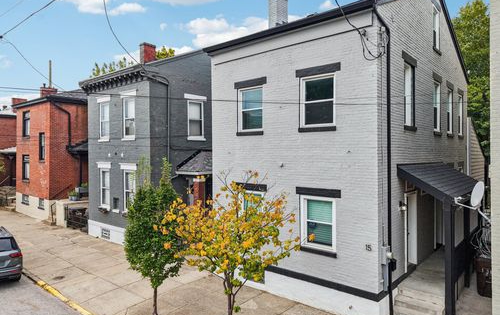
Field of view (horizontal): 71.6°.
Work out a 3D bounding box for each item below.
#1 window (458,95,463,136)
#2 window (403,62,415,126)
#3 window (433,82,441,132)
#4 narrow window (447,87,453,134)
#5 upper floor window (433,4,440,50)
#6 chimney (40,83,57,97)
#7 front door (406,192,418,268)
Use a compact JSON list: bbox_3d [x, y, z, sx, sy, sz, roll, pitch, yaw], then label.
[{"bbox_3d":[8.597,-1.726,14.227,0.120,1.606,0.977,0,1,41],"label":"window"},{"bbox_3d":[4.156,-1.629,9.079,0.120,1.650,0.900,0,1,41],"label":"window"},{"bbox_3d":[6.247,-1.687,11.673,0.099,1.626,0.988,0,1,41],"label":"window"},{"bbox_3d":[7.537,-1.724,13.169,0.099,1.626,0.988,0,1,41],"label":"narrow window"},{"bbox_3d":[6.021,-4.168,11.277,0.120,1.295,0.925,0,1,41],"label":"upper floor window"},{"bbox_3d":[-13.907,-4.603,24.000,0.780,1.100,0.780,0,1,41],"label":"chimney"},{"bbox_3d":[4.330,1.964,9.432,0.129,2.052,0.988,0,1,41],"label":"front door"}]

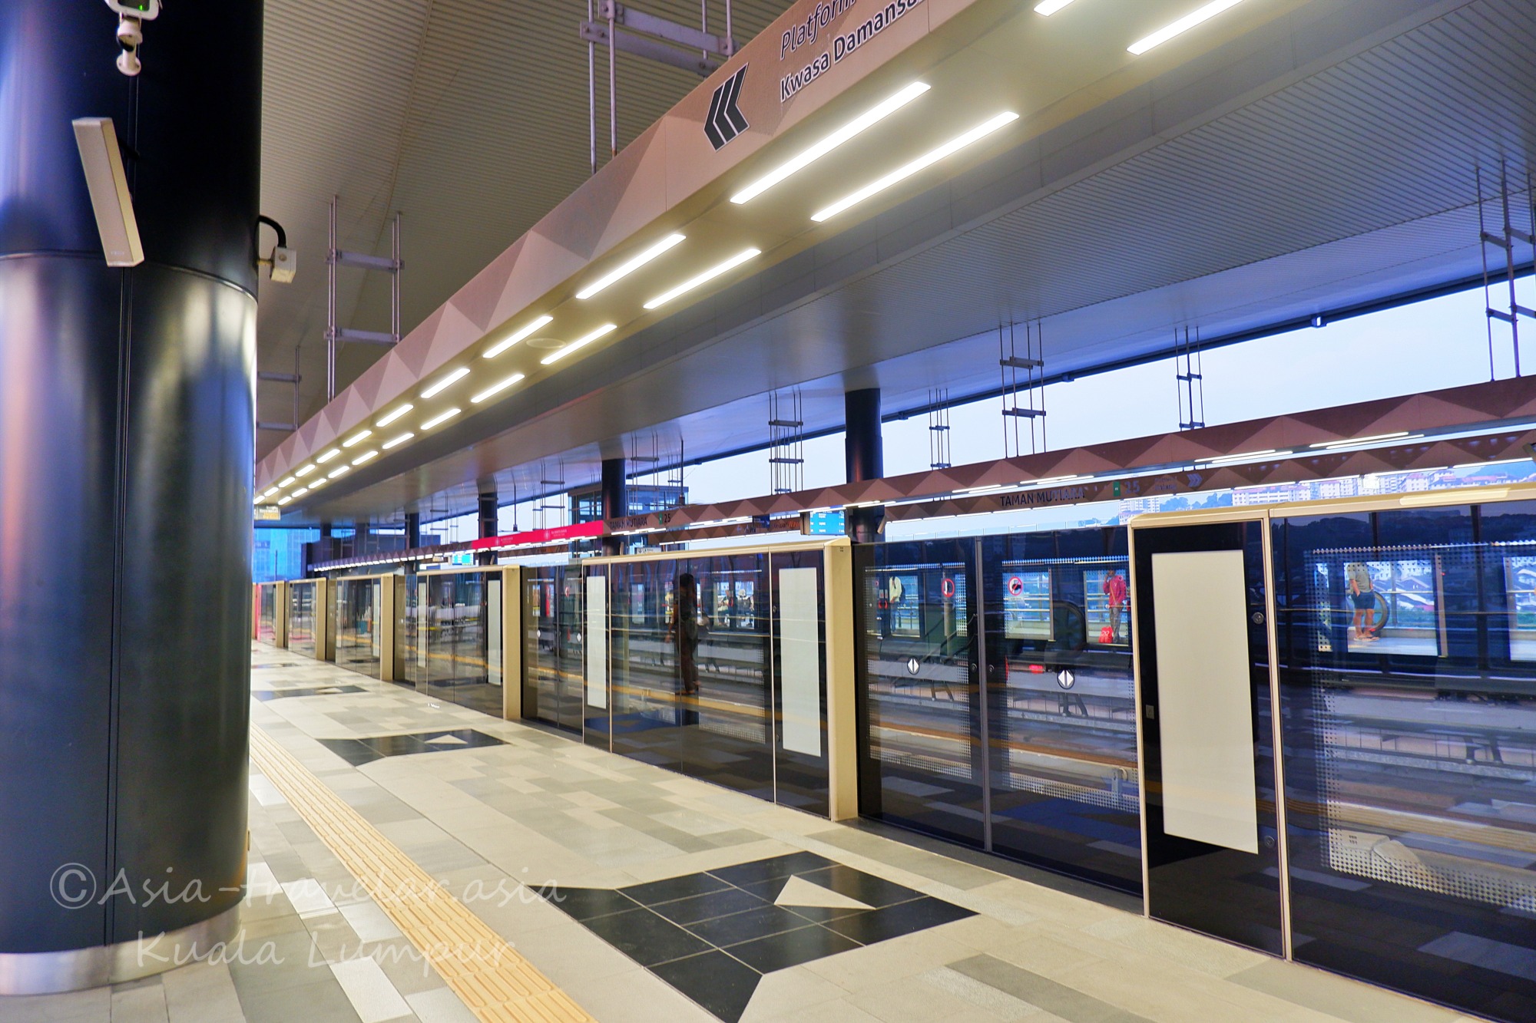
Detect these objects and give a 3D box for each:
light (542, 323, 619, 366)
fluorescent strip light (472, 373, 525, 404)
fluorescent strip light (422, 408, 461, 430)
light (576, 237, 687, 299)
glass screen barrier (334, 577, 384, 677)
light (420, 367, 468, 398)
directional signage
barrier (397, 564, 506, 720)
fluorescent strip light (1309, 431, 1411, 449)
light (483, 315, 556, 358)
[{"bbox_3d":[-1.574,-1.372,8.098,0.085,0.060,1.430,1,-5,-34],"label":"light"},{"bbox_3d":[-2.691,-1.228,9.750,0.085,0.060,1.430,1,-5,-34],"label":"fluorescent strip light"},{"bbox_3d":[-3.808,-1.084,11.402,0.085,0.060,1.430,1,-5,-34],"label":"fluorescent strip light"},{"bbox_3d":[-0.886,-1.525,6.171,0.085,0.060,1.430,1,-5,-34],"label":"light"},{"bbox_3d":[-6.876,1.930,16.452,0.100,1.570,3.547,1,-5,-34],"label":"glass screen barrier"},{"bbox_3d":[-3.120,-1.238,9.476,0.085,0.060,1.430,1,-5,-34],"label":"light"},{"bbox_3d":[-0.205,-1.900,4.680,0.030,0.310,0.410,1,-5,-34],"label":"directional signage"},{"bbox_3d":[-4.256,1.600,12.682,0.200,1.570,5.520,1,-5,-34],"label":"barrier"},{"bbox_3d":[8.861,-1.069,14.739,0.085,0.060,1.450,1,-5,-34],"label":"fluorescent strip light"},{"bbox_3d":[-2.003,-1.381,7.824,0.085,0.060,1.430,1,-5,-34],"label":"light"}]

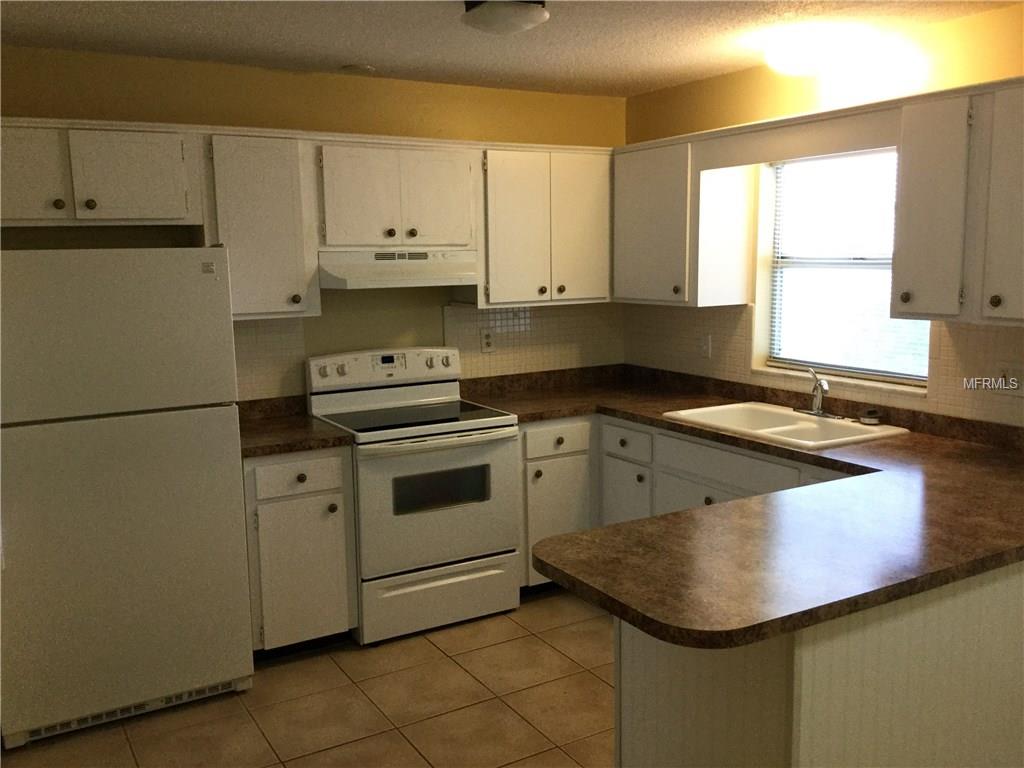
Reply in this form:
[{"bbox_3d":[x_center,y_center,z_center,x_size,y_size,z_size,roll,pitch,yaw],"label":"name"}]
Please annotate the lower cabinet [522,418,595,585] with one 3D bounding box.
[{"bbox_3d":[0.068,0.505,4.513,0.455,0.780,0.620,-6,9,-30],"label":"lower cabinet"}]

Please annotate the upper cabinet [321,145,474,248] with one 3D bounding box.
[{"bbox_3d":[-0.565,-0.831,4.125,0.756,0.445,0.332,-6,9,-30],"label":"upper cabinet"}]

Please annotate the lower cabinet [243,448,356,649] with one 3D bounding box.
[{"bbox_3d":[-0.992,0.617,3.893,0.460,0.790,0.620,-6,9,-30],"label":"lower cabinet"}]

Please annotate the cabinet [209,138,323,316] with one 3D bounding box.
[{"bbox_3d":[-1.081,-0.643,3.841,0.451,0.728,0.332,-6,9,-30],"label":"cabinet"}]

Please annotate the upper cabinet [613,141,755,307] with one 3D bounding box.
[{"bbox_3d":[0.799,-0.754,4.394,0.338,0.728,0.632,-6,9,-30],"label":"upper cabinet"}]

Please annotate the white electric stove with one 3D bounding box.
[{"bbox_3d":[-0.440,0.463,4.159,0.760,1.180,0.635,-6,9,-30],"label":"white electric stove"}]

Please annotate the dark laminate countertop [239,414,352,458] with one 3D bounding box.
[{"bbox_3d":[-0.992,0.207,3.828,0.465,0.043,0.637,-6,9,-30],"label":"dark laminate countertop"}]

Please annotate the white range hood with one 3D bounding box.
[{"bbox_3d":[-0.527,-0.519,4.120,0.755,0.154,0.450,-6,9,-30],"label":"white range hood"}]

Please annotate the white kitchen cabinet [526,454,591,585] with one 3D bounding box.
[{"bbox_3d":[0.074,0.594,4.508,0.375,0.594,0.595,-6,9,-30],"label":"white kitchen cabinet"}]

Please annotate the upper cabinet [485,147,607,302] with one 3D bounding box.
[{"bbox_3d":[0.097,-0.762,4.532,0.764,0.728,0.330,-6,9,-30],"label":"upper cabinet"}]

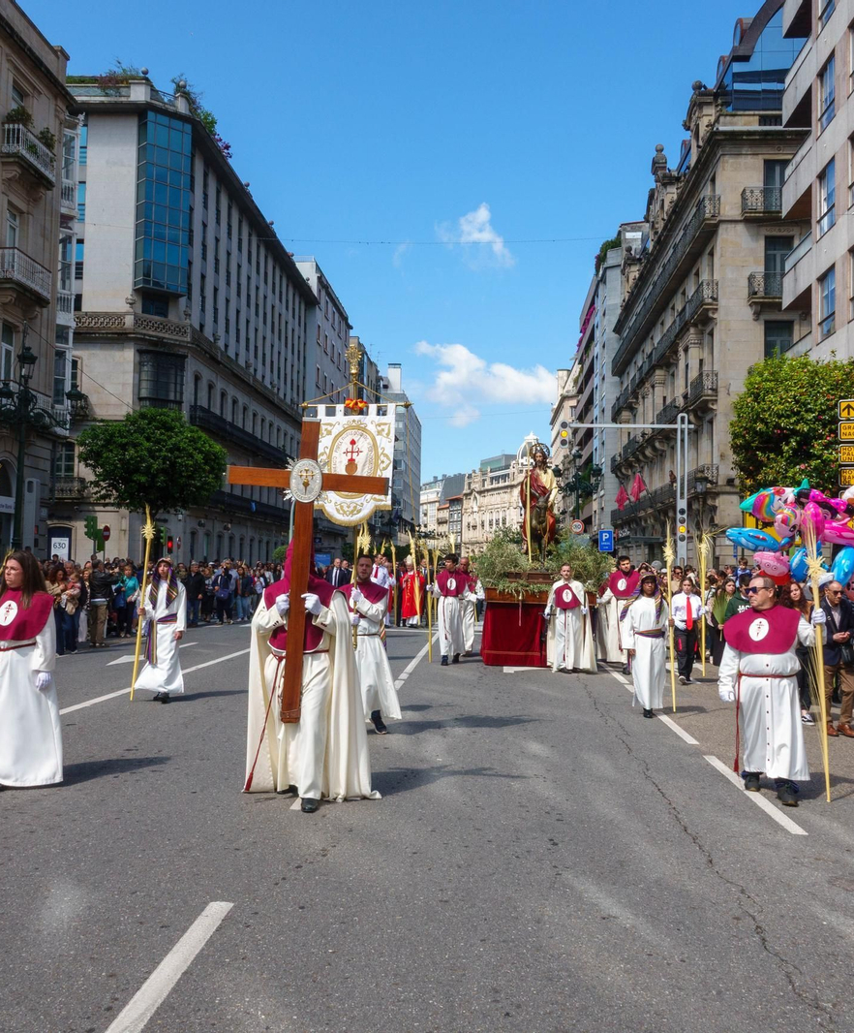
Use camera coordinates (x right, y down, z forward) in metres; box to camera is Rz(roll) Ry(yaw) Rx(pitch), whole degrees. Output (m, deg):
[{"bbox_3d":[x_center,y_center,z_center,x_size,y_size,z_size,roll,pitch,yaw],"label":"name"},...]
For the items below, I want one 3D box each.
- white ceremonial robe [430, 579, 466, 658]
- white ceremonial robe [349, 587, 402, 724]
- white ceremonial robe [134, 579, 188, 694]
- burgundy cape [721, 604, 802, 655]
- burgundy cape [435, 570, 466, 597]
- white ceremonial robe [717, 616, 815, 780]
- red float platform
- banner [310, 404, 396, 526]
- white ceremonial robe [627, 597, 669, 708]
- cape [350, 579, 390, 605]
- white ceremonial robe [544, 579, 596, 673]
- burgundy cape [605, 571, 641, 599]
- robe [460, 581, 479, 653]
[{"bbox_3d":[0.356,1.585,16.400,0.580,1.287,0.420,1,-3,6],"label":"white ceremonial robe"},{"bbox_3d":[-0.567,1.377,10.400,0.620,1.360,0.580,1,-3,-3],"label":"white ceremonial robe"},{"bbox_3d":[-3.088,1.385,12.000,0.620,1.360,0.500,1,-3,-2],"label":"white ceremonial robe"},{"bbox_3d":[2.598,0.872,8.000,0.590,0.400,0.380,0,-3,19],"label":"burgundy cape"},{"bbox_3d":[0.392,1.077,16.600,0.510,0.420,0.360,1,-3,5],"label":"burgundy cape"},{"bbox_3d":[2.541,1.331,7.700,0.720,1.272,0.450,0,-3,21],"label":"white ceremonial robe"},{"bbox_3d":[1.952,1.781,18.200,1.920,1.500,2.400,1,-3,2],"label":"red float platform"},{"bbox_3d":[-0.702,-0.505,10.100,0.773,1.193,0.050,0,-3,10],"label":"banner"},{"bbox_3d":[2.474,1.496,11.500,0.520,1.267,0.380,0,-3,9],"label":"white ceremonial robe"},{"bbox_3d":[-0.639,0.827,10.350,0.510,0.385,0.360,0,-3,7],"label":"cape"},{"bbox_3d":[2.271,1.723,16.400,0.800,1.450,0.600,1,-3,3],"label":"white ceremonial robe"},{"bbox_3d":[3.011,1.036,15.750,0.520,0.425,0.360,0,-3,7],"label":"burgundy cape"},{"bbox_3d":[0.748,1.756,18.500,0.600,1.380,0.500,1,-3,0],"label":"robe"}]

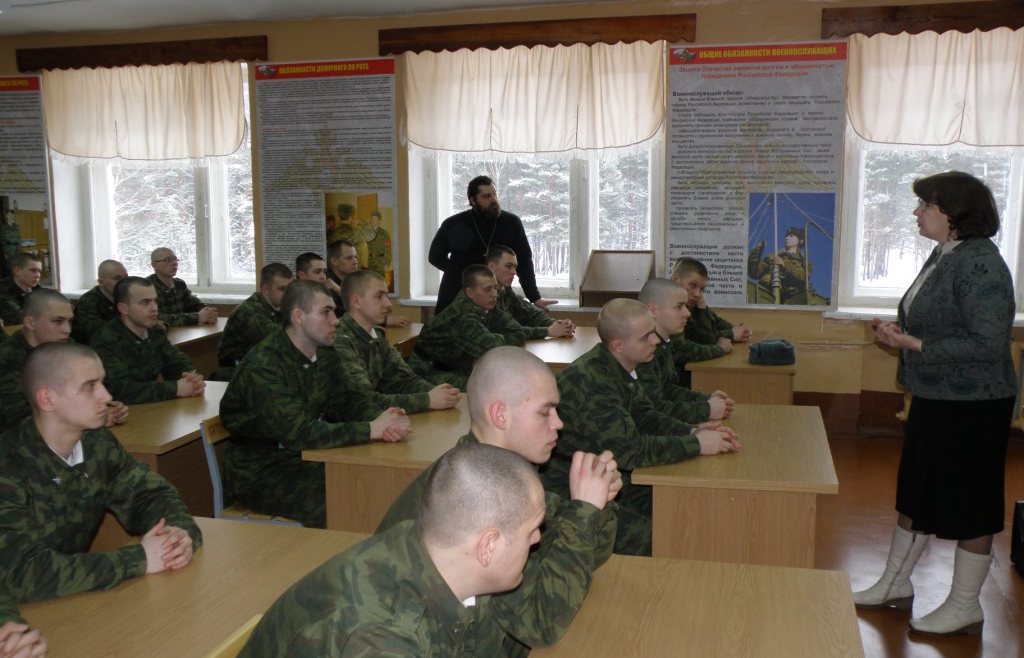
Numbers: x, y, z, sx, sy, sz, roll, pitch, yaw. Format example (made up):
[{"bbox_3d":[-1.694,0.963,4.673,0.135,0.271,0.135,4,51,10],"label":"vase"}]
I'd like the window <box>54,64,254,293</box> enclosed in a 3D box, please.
[{"bbox_3d":[-2.815,-1.209,7.671,1.760,1.750,0.200,2,9,17],"label":"window"}]

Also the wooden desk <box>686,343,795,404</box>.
[{"bbox_3d":[1.229,0.476,5.252,0.510,0.760,1.170,2,9,14],"label":"wooden desk"}]

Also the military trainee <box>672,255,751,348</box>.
[{"bbox_3d":[1.026,0.196,5.661,0.730,1.220,0.500,2,9,14],"label":"military trainee"}]

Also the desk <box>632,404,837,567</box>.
[{"bbox_3d":[0.837,0.763,3.661,0.640,0.750,1.130,2,9,14],"label":"desk"}]

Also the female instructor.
[{"bbox_3d":[1.603,0.278,3.640,0.540,1.710,0.500,1,8,9],"label":"female instructor"}]

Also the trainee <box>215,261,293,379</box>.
[{"bbox_3d":[-1.319,0.220,5.449,0.700,1.230,0.520,2,9,14],"label":"trainee"}]

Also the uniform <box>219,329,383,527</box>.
[{"bbox_3d":[-0.785,0.496,3.622,0.660,0.960,0.500,2,9,14],"label":"uniform"}]

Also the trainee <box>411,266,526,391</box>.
[{"bbox_3d":[-0.245,0.234,5.631,0.780,1.240,0.520,3,9,21],"label":"trainee"}]

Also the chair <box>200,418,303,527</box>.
[{"bbox_3d":[-0.849,0.705,3.680,0.460,0.810,0.400,2,9,14],"label":"chair"}]

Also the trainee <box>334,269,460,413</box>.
[{"bbox_3d":[-0.575,0.402,4.208,0.780,1.310,0.500,3,9,20],"label":"trainee"}]

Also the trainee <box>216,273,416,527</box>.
[{"bbox_3d":[-0.756,0.478,3.692,0.800,1.320,0.520,3,9,19],"label":"trainee"}]

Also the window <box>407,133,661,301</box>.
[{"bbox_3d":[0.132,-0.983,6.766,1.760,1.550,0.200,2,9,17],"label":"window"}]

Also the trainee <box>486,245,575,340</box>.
[{"bbox_3d":[-0.005,0.134,6.107,0.780,1.300,0.500,3,9,20],"label":"trainee"}]

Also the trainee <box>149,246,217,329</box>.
[{"bbox_3d":[-2.147,0.092,6.272,0.680,1.250,0.520,4,10,26],"label":"trainee"}]

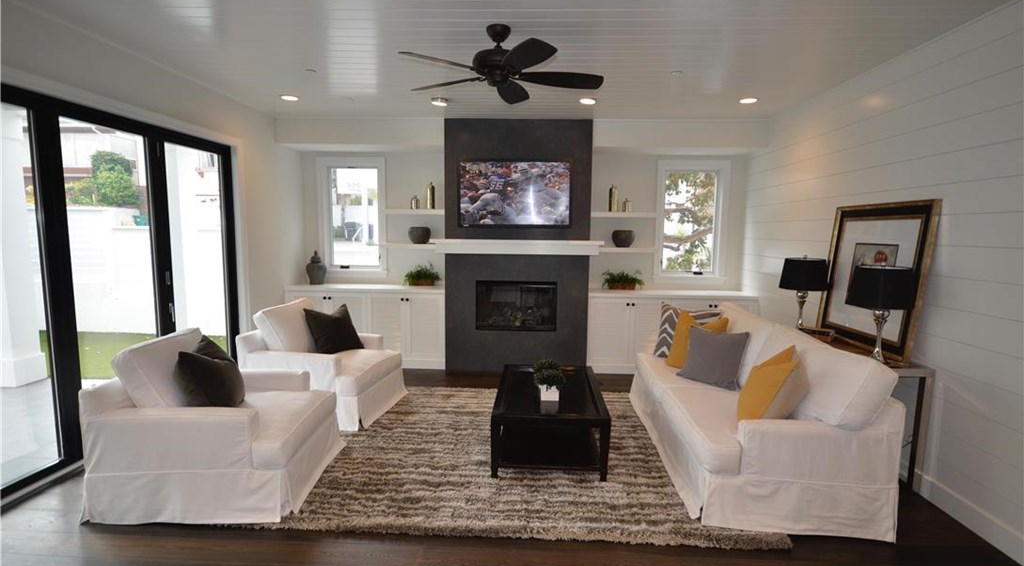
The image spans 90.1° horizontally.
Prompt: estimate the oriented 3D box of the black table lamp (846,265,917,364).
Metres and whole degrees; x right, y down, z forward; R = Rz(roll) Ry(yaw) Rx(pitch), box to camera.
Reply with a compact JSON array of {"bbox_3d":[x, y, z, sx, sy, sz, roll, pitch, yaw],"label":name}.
[{"bbox_3d":[2.228,0.189,3.101,0.356,0.624,0.356,1,6,2],"label":"black table lamp"}]

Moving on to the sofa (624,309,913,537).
[{"bbox_3d":[1.564,0.737,3.684,1.011,0.932,2.165,1,6,2],"label":"sofa"}]

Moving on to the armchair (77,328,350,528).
[{"bbox_3d":[-1.750,0.783,3.168,1.049,0.938,0.970,1,6,2],"label":"armchair"}]

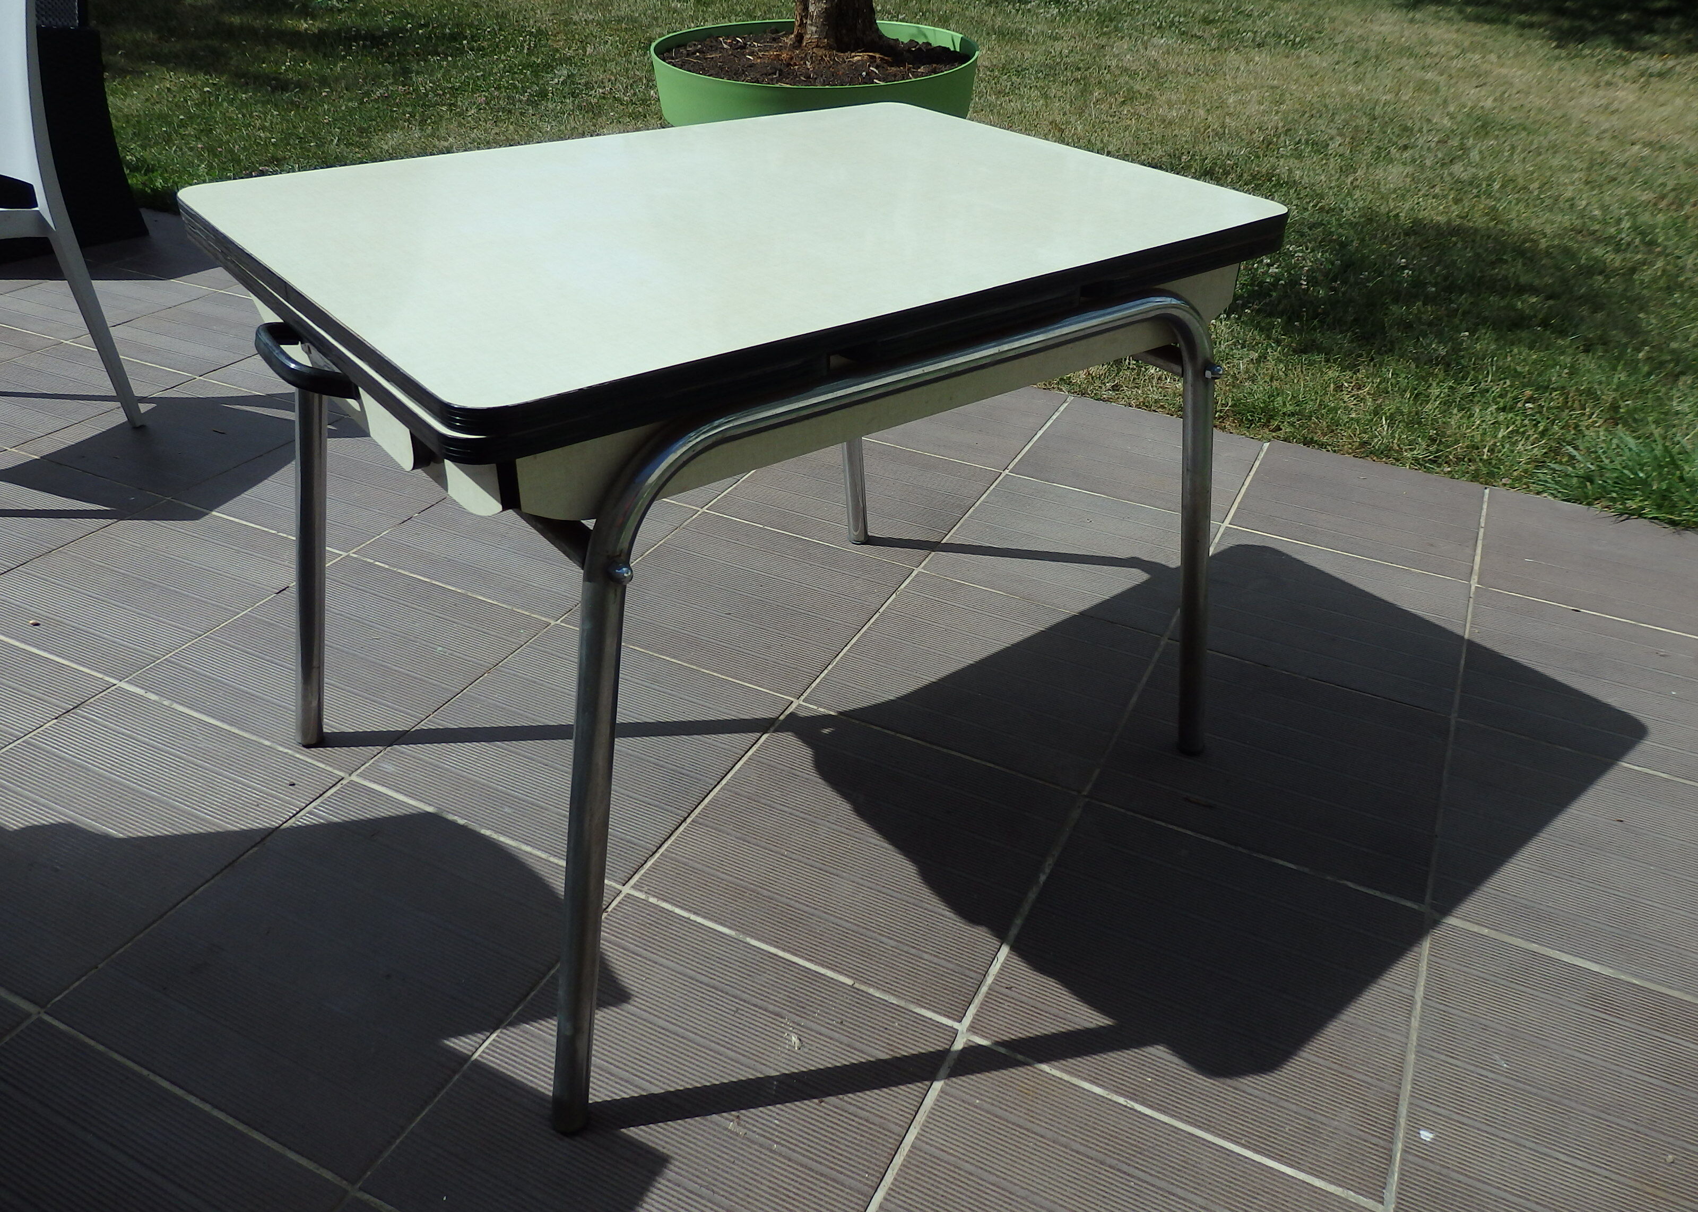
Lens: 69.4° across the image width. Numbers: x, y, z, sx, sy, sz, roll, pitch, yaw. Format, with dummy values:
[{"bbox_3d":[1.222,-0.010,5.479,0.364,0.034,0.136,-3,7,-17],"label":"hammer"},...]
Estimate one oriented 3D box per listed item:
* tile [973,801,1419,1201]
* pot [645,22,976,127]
[{"bbox_3d":[0.423,0.434,1.443,0.446,0.020,0.443,16,35,21],"label":"tile"},{"bbox_3d":[-0.123,-2.001,4.709,1.220,0.256,1.220,1,34,-1],"label":"pot"}]

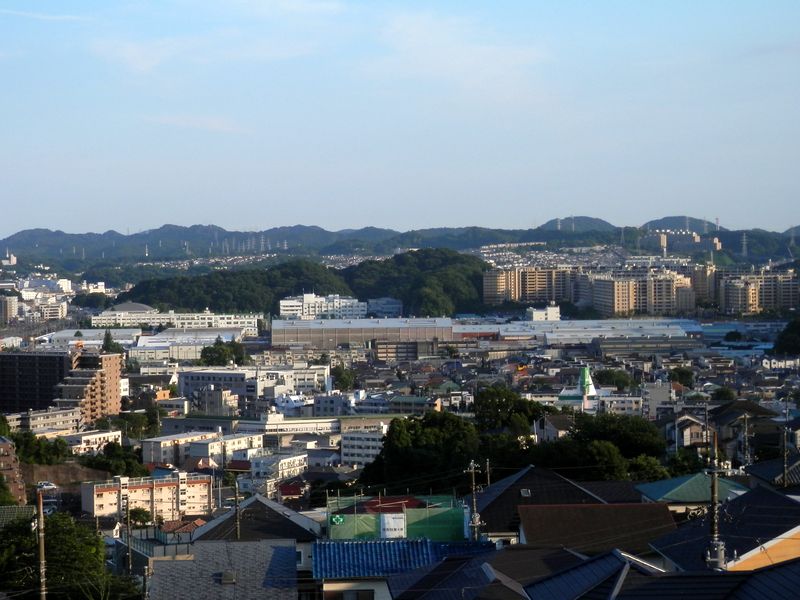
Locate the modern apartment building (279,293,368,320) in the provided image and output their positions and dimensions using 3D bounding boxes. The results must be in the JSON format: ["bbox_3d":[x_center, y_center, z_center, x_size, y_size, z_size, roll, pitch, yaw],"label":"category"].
[{"bbox_3d":[-63.084,6.346,1400.654,71.000,21.000,35.000,0,2,0],"label":"modern apartment building"}]

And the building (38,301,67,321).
[{"bbox_3d":[-363.022,12.031,1765.000,20.500,17.000,22.000,0,2,8],"label":"building"}]

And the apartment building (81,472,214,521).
[{"bbox_3d":[-62.661,49.599,419.080,31.000,12.000,8.500,-1,2,-31],"label":"apartment building"}]

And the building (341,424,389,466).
[{"bbox_3d":[-13.362,56.270,635.000,16.000,14.500,12.000,-1,2,-18],"label":"building"}]

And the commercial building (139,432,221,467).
[{"bbox_3d":[-73.255,51.275,569.275,8.500,10.000,30.000,1,2,35],"label":"commercial building"}]

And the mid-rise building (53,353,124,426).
[{"bbox_3d":[-134.415,38.620,728.000,14.500,28.000,33.000,0,2,17],"label":"mid-rise building"}]

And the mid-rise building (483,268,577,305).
[{"bbox_3d":[127.036,-13.243,1655.000,88.000,34.000,26.000,-1,2,0],"label":"mid-rise building"}]

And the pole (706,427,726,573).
[{"bbox_3d":[12.223,10.827,65.308,1.000,11.500,0.800,0,2,-15],"label":"pole"}]

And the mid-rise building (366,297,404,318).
[{"bbox_3d":[-14.332,8.322,1560.000,32.000,21.000,24.000,-1,2,0],"label":"mid-rise building"}]

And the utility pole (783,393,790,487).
[{"bbox_3d":[35.575,14.380,155.433,0.800,11.000,0.600,0,2,-10],"label":"utility pole"}]

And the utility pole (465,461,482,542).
[{"bbox_3d":[5.978,18.878,135.545,1.400,12.000,0.700,0,2,-10],"label":"utility pole"}]

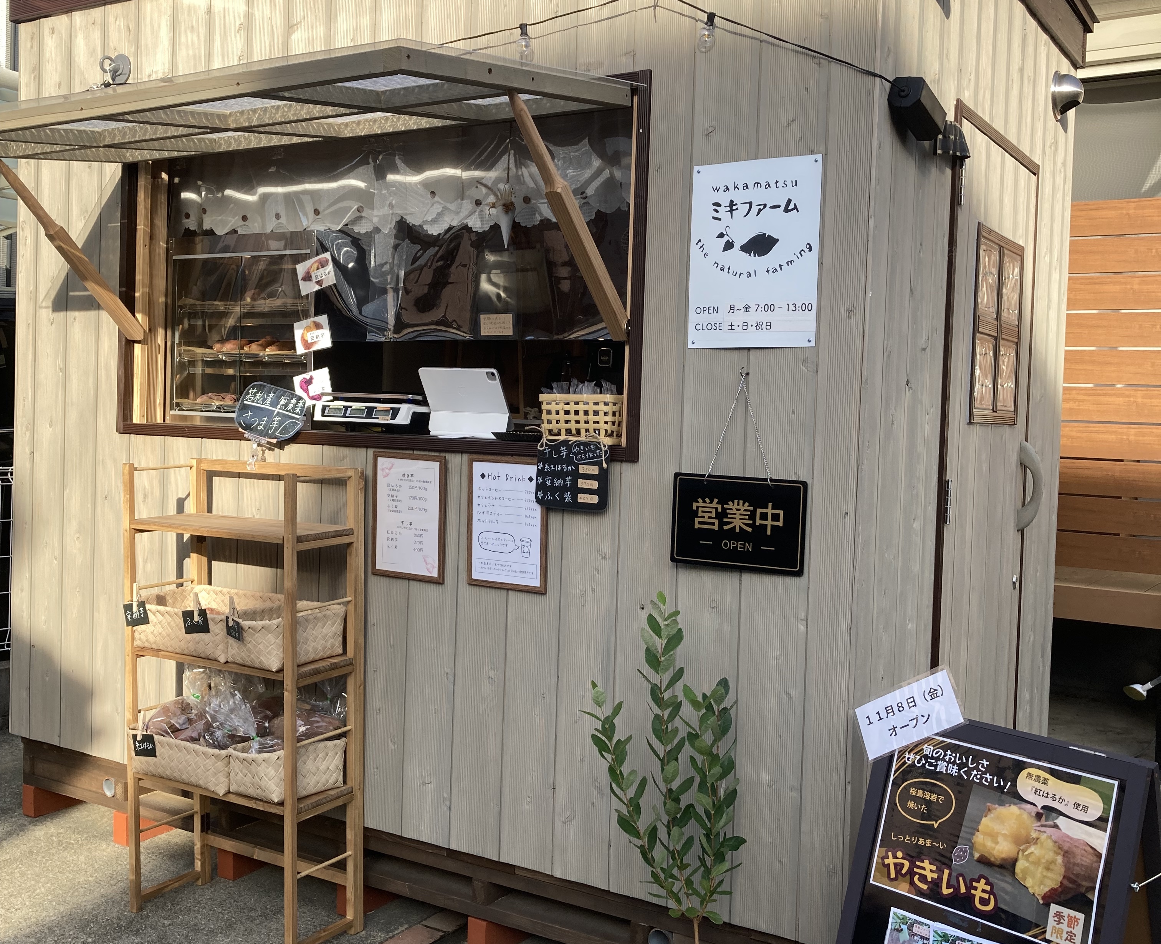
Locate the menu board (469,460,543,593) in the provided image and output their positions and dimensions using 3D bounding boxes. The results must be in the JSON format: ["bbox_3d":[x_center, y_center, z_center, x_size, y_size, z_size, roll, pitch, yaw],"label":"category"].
[{"bbox_3d":[-0.174,0.126,3.027,0.235,0.317,0.015,3,3,32],"label":"menu board"}]

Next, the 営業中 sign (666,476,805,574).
[{"bbox_3d":[0.337,0.111,2.699,0.310,0.200,0.010,3,3,32],"label":"営業中 sign"}]

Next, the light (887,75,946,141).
[{"bbox_3d":[0.718,-0.767,2.650,0.062,0.060,0.175,3,-7,32],"label":"light"}]

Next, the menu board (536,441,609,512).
[{"bbox_3d":[-0.019,0.006,2.911,0.198,0.156,0.010,4,3,32],"label":"menu board"}]

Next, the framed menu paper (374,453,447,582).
[{"bbox_3d":[-0.441,0.116,3.218,0.239,0.323,0.018,4,3,32],"label":"framed menu paper"}]

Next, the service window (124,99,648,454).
[{"bbox_3d":[-0.601,-0.505,3.350,1.790,0.855,0.120,4,3,32],"label":"service window"}]

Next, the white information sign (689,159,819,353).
[{"bbox_3d":[0.373,-0.470,2.703,0.298,0.401,0.007,4,3,32],"label":"white information sign"}]

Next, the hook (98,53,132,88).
[{"bbox_3d":[-1.389,-1.204,3.715,0.098,0.097,0.075,3,3,32],"label":"hook"}]

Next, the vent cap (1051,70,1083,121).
[{"bbox_3d":[1.529,-1.177,3.901,0.084,0.150,0.150,3,3,32],"label":"vent cap"}]

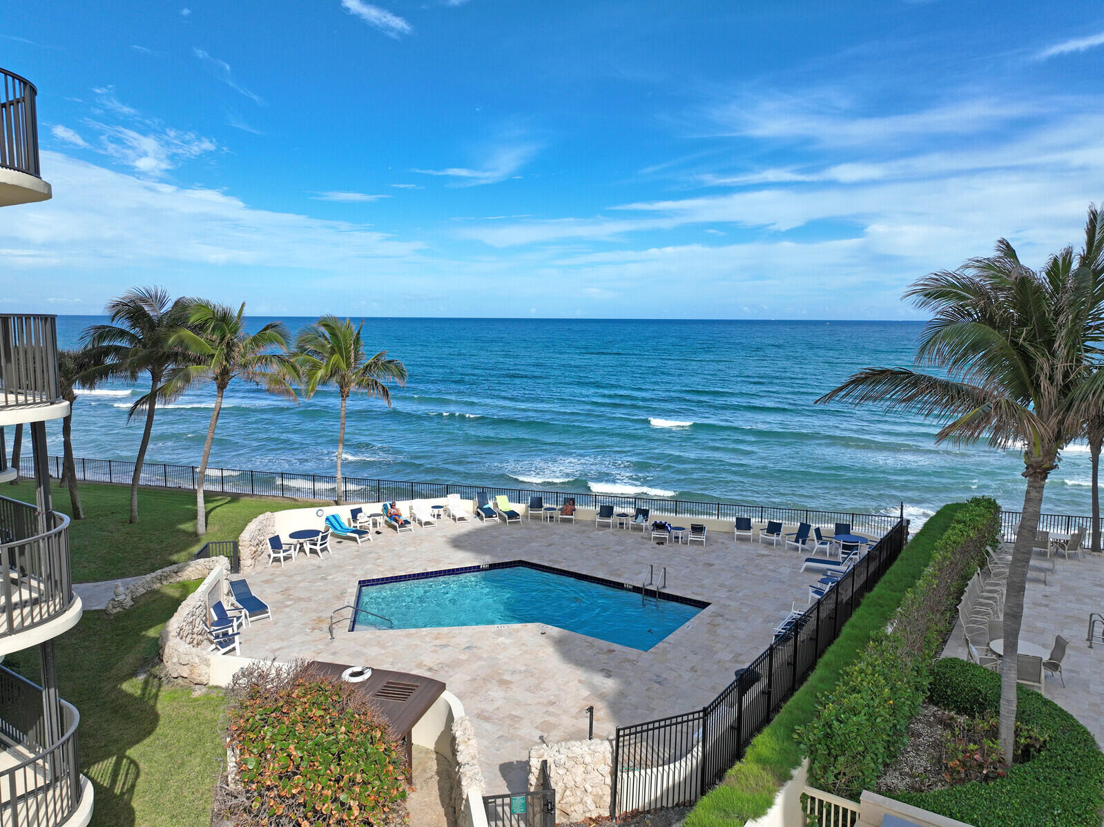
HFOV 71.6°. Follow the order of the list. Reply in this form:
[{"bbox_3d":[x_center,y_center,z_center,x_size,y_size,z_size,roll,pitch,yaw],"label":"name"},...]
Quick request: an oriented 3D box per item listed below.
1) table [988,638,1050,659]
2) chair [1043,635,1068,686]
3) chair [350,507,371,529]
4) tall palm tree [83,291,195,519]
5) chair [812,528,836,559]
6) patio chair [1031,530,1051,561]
[{"bbox_3d":[11.079,5.935,18.184,1.240,0.730,1.240,0,7,0],"label":"table"},{"bbox_3d":[11.601,5.843,17.988,0.680,0.970,0.600,2,7,10],"label":"chair"},{"bbox_3d":[-7.753,4.385,31.034,0.645,0.933,0.615,7,10,44],"label":"chair"},{"bbox_3d":[-17.579,-0.254,32.926,4.500,10.211,4.500,-3,8,-28],"label":"tall palm tree"},{"bbox_3d":[10.133,4.808,28.492,0.608,0.943,0.623,6,9,40],"label":"chair"},{"bbox_3d":[17.836,4.709,27.939,0.620,0.930,0.680,5,8,32],"label":"patio chair"}]

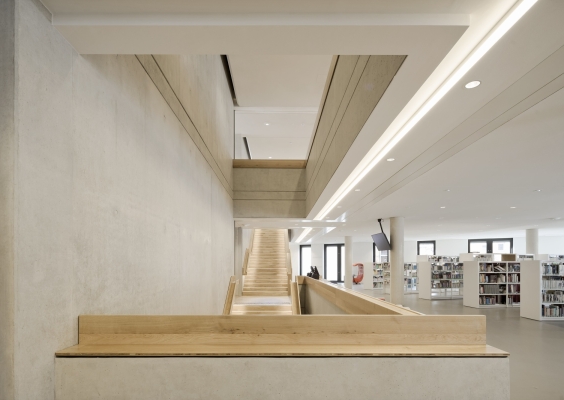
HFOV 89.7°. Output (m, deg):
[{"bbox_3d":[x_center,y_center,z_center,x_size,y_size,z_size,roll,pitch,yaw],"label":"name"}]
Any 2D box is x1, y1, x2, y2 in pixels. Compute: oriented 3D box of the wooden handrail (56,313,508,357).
[{"bbox_3d":[0.006,1.086,2.280,3.400,0.270,0.320,0,-6,0],"label":"wooden handrail"}]

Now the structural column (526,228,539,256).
[{"bbox_3d":[11.672,2.912,13.200,0.420,3.000,0.420,0,-6,0],"label":"structural column"}]

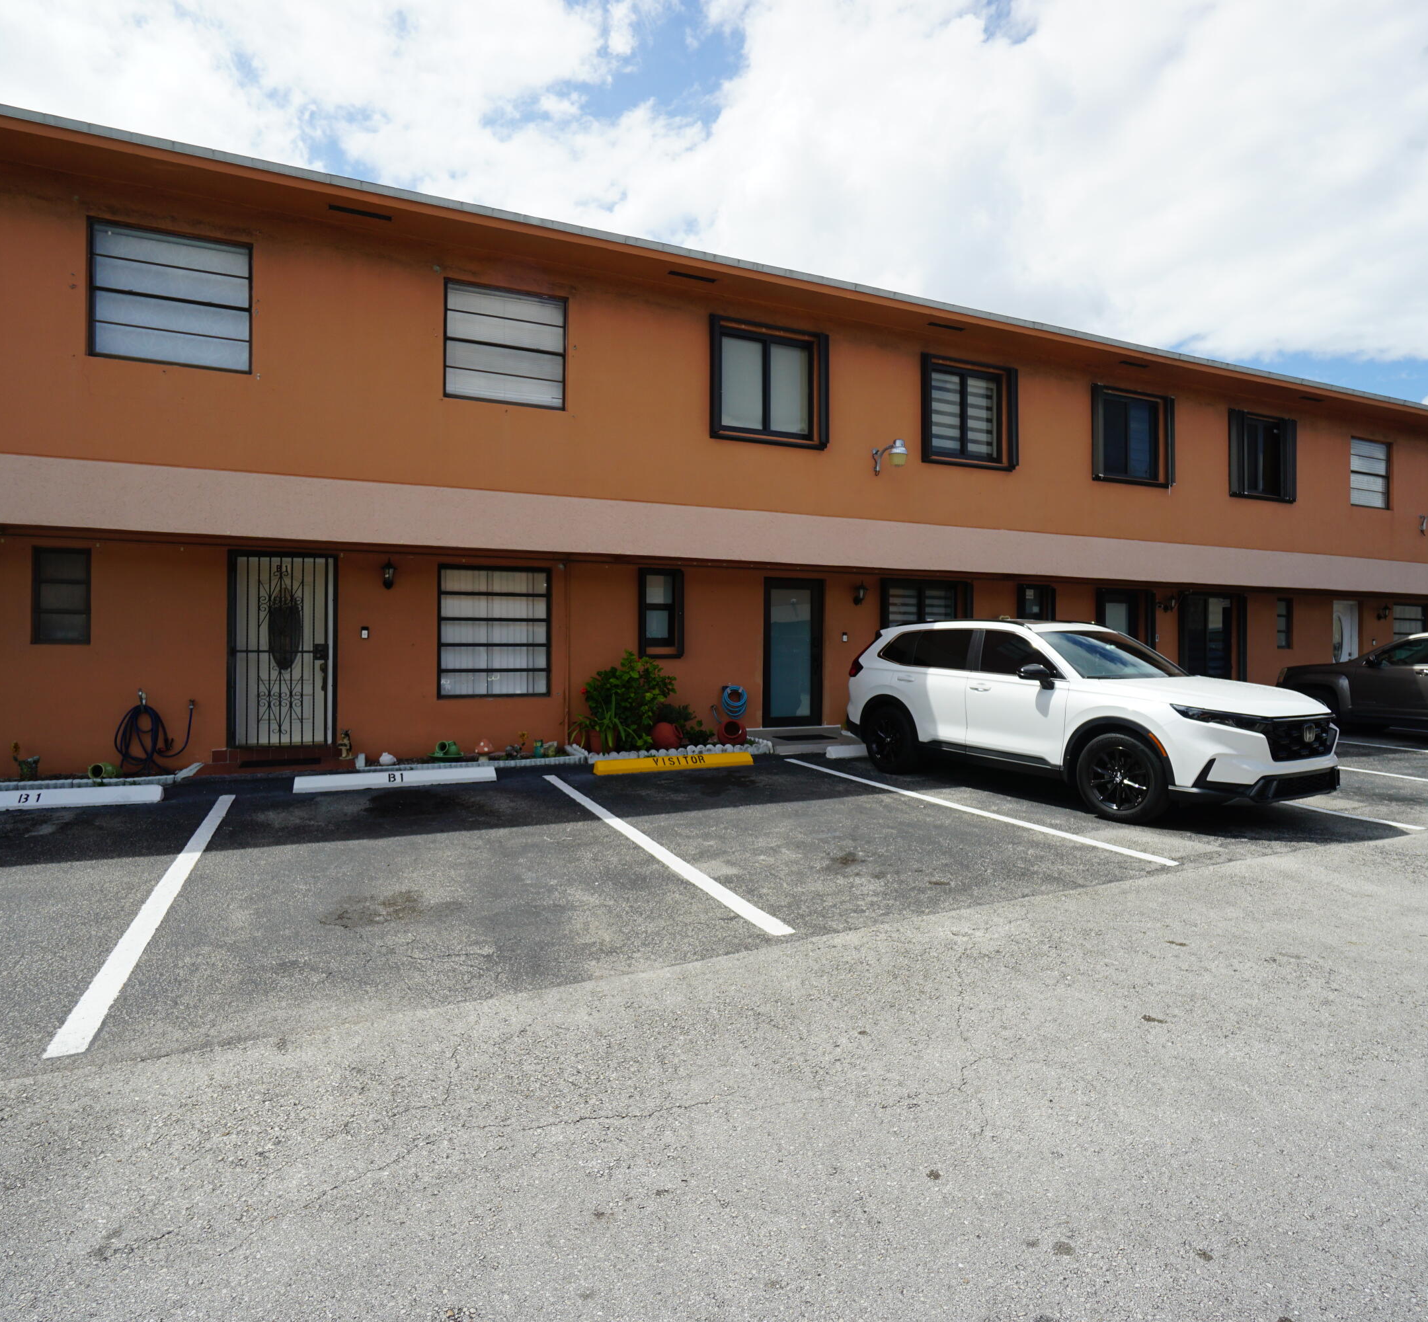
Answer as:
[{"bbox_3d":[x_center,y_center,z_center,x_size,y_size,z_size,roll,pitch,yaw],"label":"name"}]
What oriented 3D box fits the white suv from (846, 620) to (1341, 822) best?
[{"bbox_3d":[3.311,0.414,8.278,1.870,1.685,4.694,0,2,-30],"label":"white suv"}]

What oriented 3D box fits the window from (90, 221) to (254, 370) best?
[{"bbox_3d":[-5.189,-3.468,7.942,1.340,1.294,0.100,0,0,-23],"label":"window"}]

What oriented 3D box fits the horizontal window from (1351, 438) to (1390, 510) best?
[{"bbox_3d":[12.093,-3.457,15.299,1.300,1.272,0.100,0,0,-23],"label":"horizontal window"}]

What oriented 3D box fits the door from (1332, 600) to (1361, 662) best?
[{"bbox_3d":[12.939,-0.158,16.988,0.950,2.100,0.100,0,0,-24],"label":"door"}]

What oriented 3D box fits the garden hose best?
[{"bbox_3d":[-5.838,0.754,8.640,0.720,0.910,0.150,0,0,-24],"label":"garden hose"}]

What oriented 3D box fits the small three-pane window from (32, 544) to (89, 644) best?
[{"bbox_3d":[-6.523,-0.650,8.280,0.479,0.972,0.100,0,0,-23],"label":"small three-pane window"}]

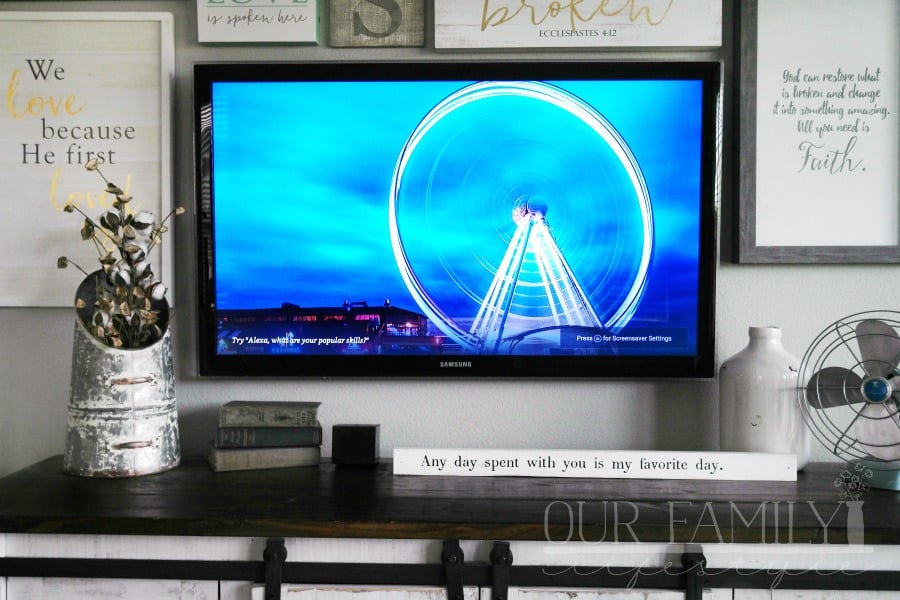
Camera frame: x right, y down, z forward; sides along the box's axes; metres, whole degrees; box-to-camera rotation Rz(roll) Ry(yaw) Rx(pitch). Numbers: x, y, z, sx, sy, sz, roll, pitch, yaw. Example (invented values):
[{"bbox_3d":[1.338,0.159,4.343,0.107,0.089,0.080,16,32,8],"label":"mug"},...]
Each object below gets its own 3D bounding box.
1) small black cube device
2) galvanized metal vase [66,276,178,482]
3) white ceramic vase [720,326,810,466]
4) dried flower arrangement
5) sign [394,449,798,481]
[{"bbox_3d":[-0.191,0.291,1.687,0.086,0.077,0.084,0,1,1],"label":"small black cube device"},{"bbox_3d":[-0.648,0.137,1.634,0.211,0.388,0.211,-1,2,-32],"label":"galvanized metal vase"},{"bbox_3d":[0.613,0.191,1.613,0.167,0.280,0.167,0,1,2],"label":"white ceramic vase"},{"bbox_3d":[-0.645,-0.074,1.619,0.240,0.400,0.200,0,2,-10],"label":"dried flower arrangement"},{"bbox_3d":[0.268,0.309,1.554,0.748,0.047,0.020,0,1,4],"label":"sign"}]

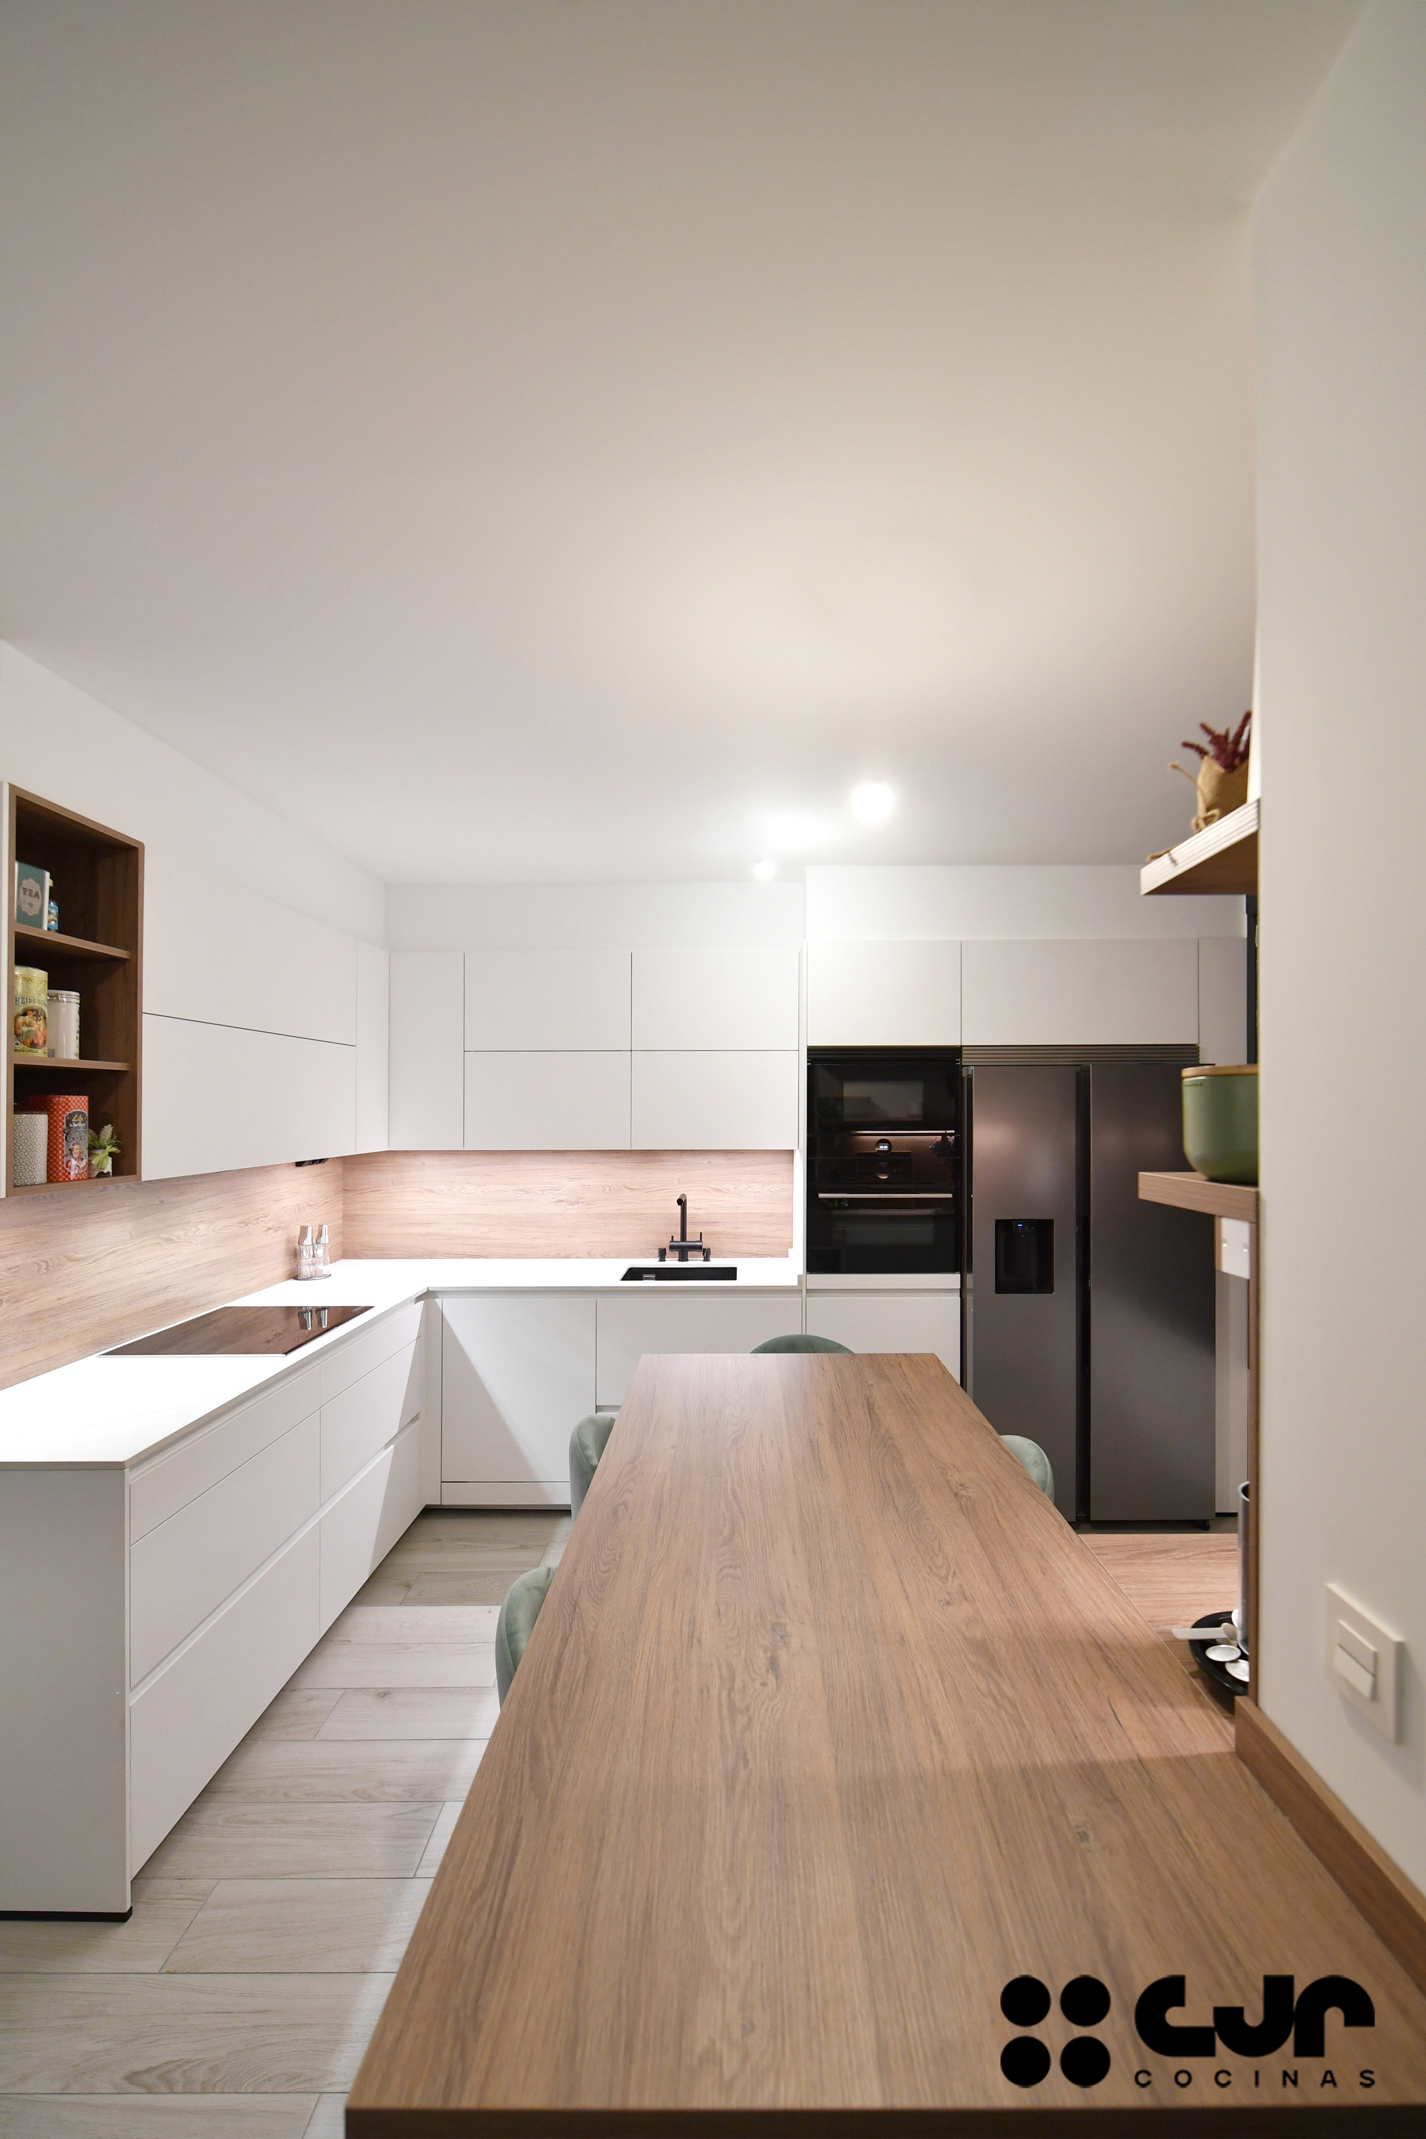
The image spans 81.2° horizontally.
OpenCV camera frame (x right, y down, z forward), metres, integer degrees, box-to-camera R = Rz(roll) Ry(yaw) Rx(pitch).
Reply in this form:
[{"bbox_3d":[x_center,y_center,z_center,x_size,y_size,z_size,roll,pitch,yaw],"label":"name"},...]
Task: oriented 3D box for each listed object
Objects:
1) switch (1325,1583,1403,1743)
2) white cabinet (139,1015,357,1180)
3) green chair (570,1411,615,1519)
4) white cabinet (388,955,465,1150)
[{"bbox_3d":[0.590,0.538,0.757,0.012,0.087,0.086,0,-2,1],"label":"switch"},{"bbox_3d":[-1.547,0.094,2.588,0.355,0.410,1.130,0,-2,2],"label":"white cabinet"},{"bbox_3d":[-0.060,1.218,1.833,0.510,0.915,0.490,0,-2,2],"label":"green chair"},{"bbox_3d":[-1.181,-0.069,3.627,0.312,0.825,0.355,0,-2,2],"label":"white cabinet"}]

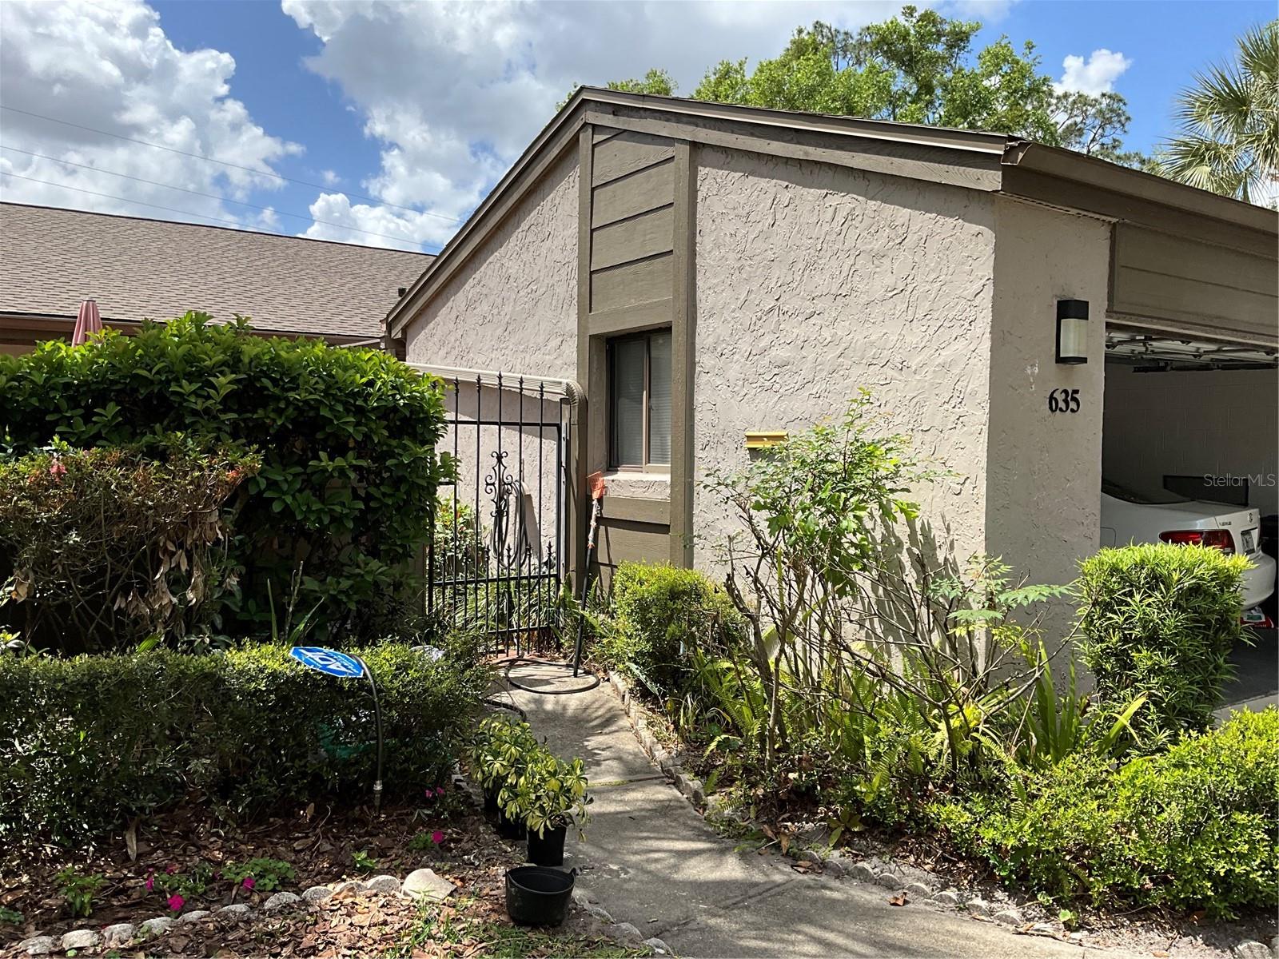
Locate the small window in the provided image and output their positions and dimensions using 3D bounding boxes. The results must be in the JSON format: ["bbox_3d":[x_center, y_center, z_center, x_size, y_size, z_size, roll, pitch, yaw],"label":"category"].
[{"bbox_3d":[0.040,-0.515,7.151,0.070,0.920,0.880,0,2,-34],"label":"small window"}]

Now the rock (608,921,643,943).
[{"bbox_3d":[-0.041,1.480,3.523,0.085,0.045,0.125,0,2,-39],"label":"rock"}]

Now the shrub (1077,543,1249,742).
[{"bbox_3d":[2.421,0.795,4.984,0.570,0.950,0.510,0,1,-34],"label":"shrub"}]

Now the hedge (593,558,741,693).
[{"bbox_3d":[0.168,0.873,6.247,0.670,0.690,0.550,0,1,-34],"label":"hedge"}]

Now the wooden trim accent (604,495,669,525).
[{"bbox_3d":[-0.031,0.201,7.198,0.050,0.150,0.868,0,1,-34],"label":"wooden trim accent"}]

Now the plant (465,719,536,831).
[{"bbox_3d":[-0.554,1.219,4.459,0.310,0.450,0.310,1,2,0],"label":"plant"}]

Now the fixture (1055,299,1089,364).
[{"bbox_3d":[2.061,-0.697,5.086,0.140,0.295,0.095,0,1,-34],"label":"fixture"}]

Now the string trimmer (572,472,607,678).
[{"bbox_3d":[-0.359,0.636,7.352,0.170,1.426,0.150,17,-23,-29],"label":"string trimmer"}]

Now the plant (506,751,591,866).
[{"bbox_3d":[-0.342,1.252,4.113,0.320,0.410,0.320,1,2,0],"label":"plant"}]

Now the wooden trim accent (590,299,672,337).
[{"bbox_3d":[-0.052,-1.090,7.217,0.050,0.152,1.009,0,1,-34],"label":"wooden trim accent"}]

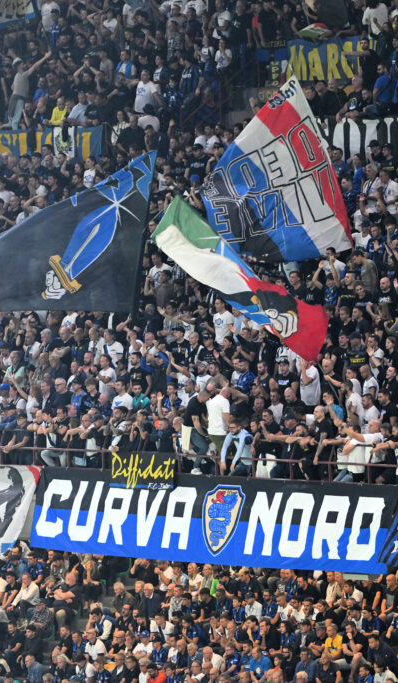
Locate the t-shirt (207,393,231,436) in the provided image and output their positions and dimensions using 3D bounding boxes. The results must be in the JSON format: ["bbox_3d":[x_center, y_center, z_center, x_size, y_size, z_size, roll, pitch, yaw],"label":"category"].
[{"bbox_3d":[0.383,1.443,100.500,0.300,0.800,0.500,-3,3,-41],"label":"t-shirt"}]

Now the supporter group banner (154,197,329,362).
[{"bbox_3d":[0.751,-1.104,92.700,3.000,2.950,1.100,-1,2,20],"label":"supporter group banner"}]

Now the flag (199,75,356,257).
[{"bbox_3d":[1.596,-3.608,106.799,3.100,3.800,0.800,-1,2,20],"label":"flag"}]

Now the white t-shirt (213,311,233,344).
[{"bbox_3d":[0.471,-0.250,98.495,0.520,0.680,0.300,0,2,40],"label":"white t-shirt"}]

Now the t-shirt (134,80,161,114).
[{"bbox_3d":[-1.127,-5.341,112.079,0.520,0.680,0.300,0,2,38],"label":"t-shirt"}]

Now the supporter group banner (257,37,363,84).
[{"bbox_3d":[2.487,-5.988,109.401,0.120,0.930,3.600,-2,2,-38],"label":"supporter group banner"}]

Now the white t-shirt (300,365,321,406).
[{"bbox_3d":[2.050,0.809,94.125,0.300,0.680,0.520,-2,2,-33],"label":"white t-shirt"}]

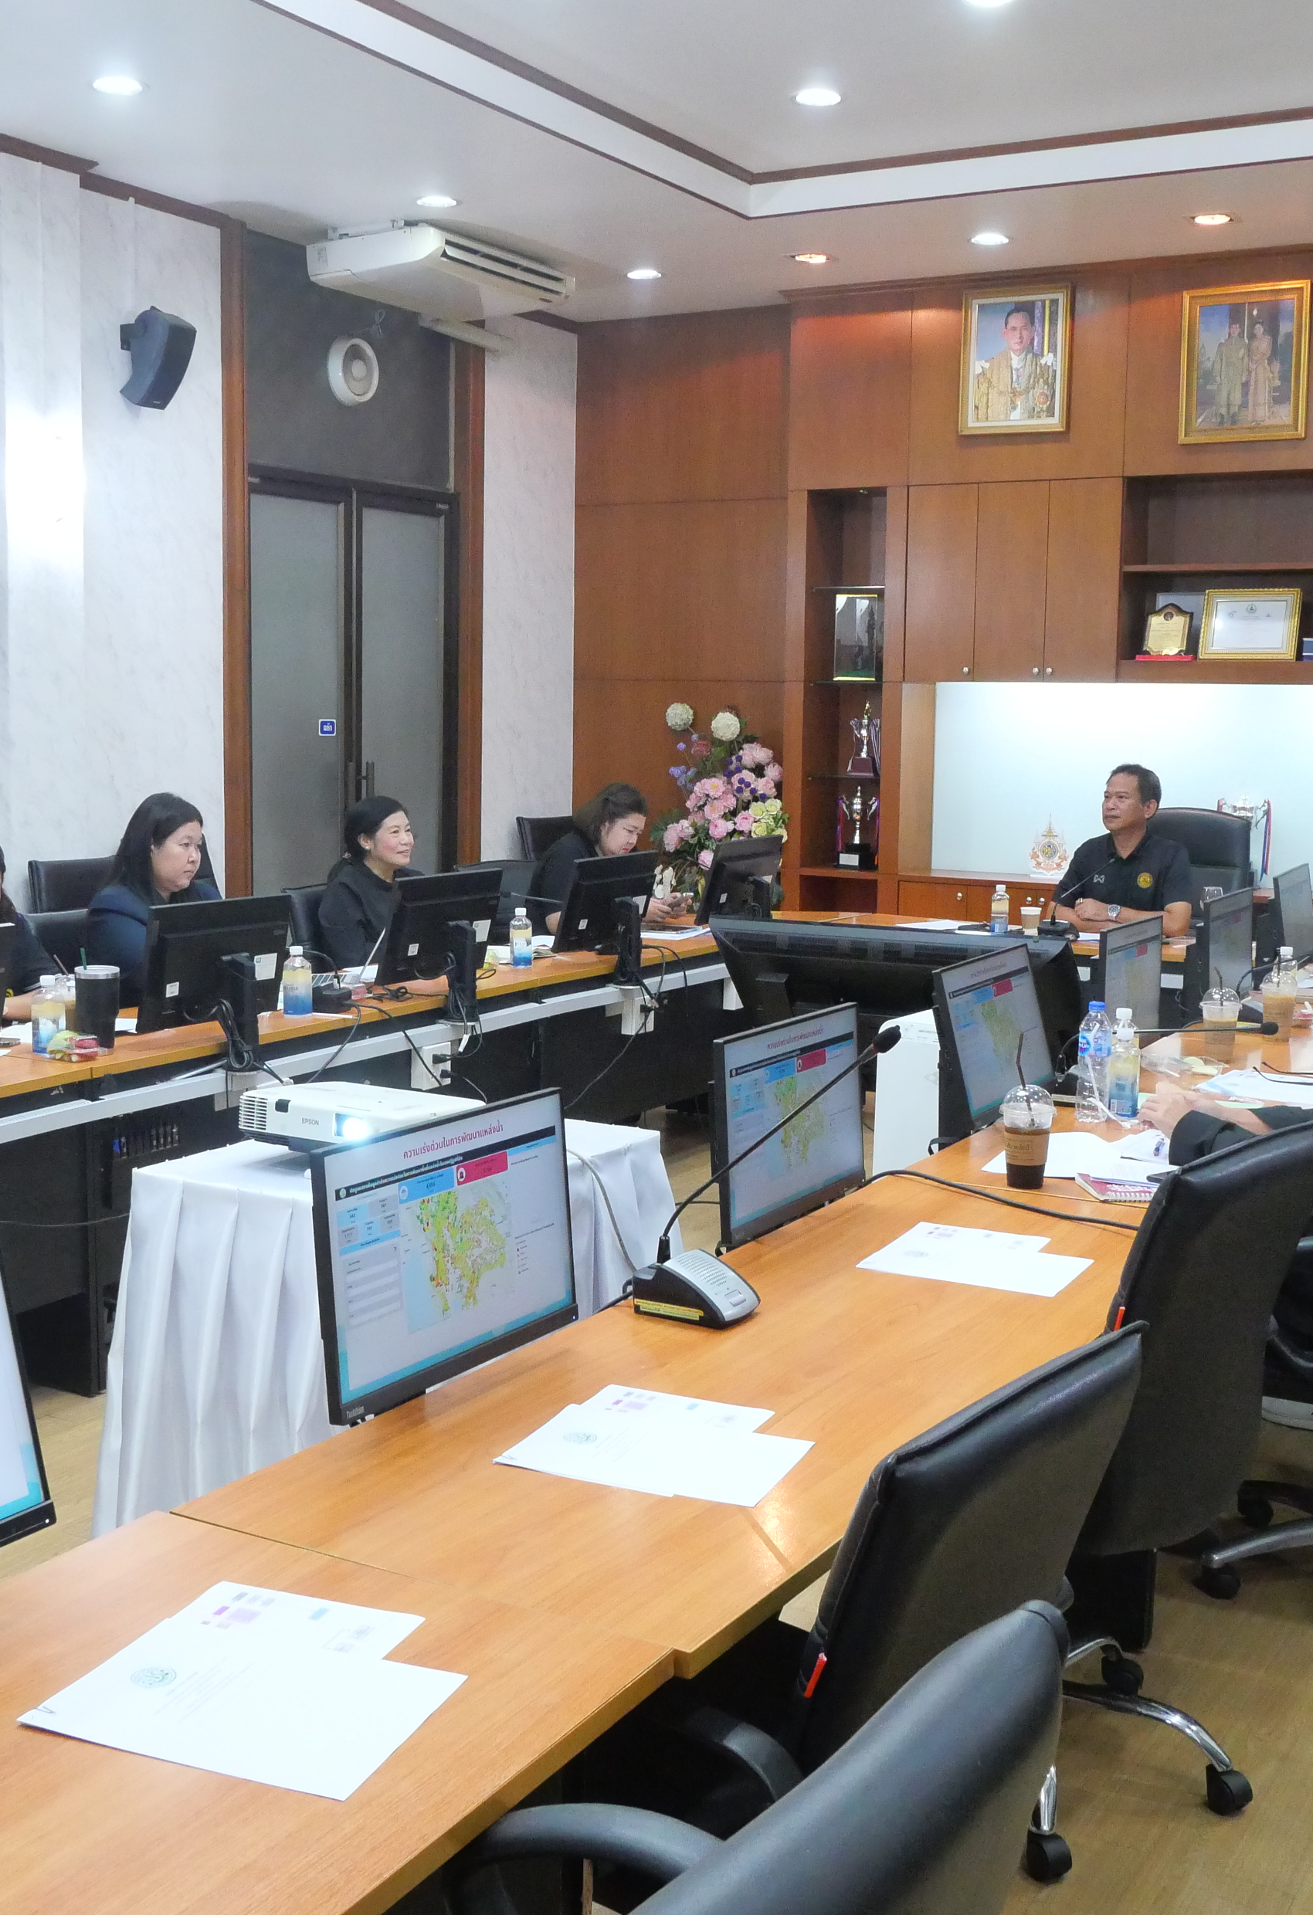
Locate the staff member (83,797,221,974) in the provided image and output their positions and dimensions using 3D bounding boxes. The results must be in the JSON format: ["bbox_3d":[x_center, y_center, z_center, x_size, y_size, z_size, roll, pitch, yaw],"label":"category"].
[{"bbox_3d":[-1.260,0.174,5.562,0.718,1.301,0.518,4,8,22],"label":"staff member"}]

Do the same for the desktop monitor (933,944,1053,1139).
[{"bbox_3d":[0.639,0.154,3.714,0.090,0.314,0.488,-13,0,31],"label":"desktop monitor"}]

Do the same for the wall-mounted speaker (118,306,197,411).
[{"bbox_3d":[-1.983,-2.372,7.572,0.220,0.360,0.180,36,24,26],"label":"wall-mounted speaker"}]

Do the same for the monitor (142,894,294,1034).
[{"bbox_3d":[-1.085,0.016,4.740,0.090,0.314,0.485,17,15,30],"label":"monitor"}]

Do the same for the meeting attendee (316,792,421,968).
[{"bbox_3d":[-0.781,0.154,6.220,0.680,1.280,0.470,4,7,22],"label":"meeting attendee"}]

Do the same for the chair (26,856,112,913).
[{"bbox_3d":[-1.836,0.152,6.807,0.658,0.987,0.598,6,9,32],"label":"chair"}]

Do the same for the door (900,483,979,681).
[{"bbox_3d":[1.397,-1.833,9.375,0.360,0.950,0.030,5,8,29],"label":"door"}]

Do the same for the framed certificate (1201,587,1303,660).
[{"bbox_3d":[2.720,-1.518,8.738,0.423,0.313,0.040,4,7,26],"label":"framed certificate"}]

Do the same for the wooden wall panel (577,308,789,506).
[{"bbox_3d":[0.137,-2.881,10.069,1.228,0.966,0.040,4,7,26],"label":"wooden wall panel"}]

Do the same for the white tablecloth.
[{"bbox_3d":[-0.486,0.738,3.690,0.650,0.750,0.920,5,8,33],"label":"white tablecloth"}]

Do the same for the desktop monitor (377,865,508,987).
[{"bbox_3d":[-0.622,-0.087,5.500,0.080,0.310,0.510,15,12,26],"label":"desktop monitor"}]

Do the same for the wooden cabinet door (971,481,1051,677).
[{"bbox_3d":[1.694,-1.789,9.118,0.364,0.937,0.030,6,9,32],"label":"wooden cabinet door"}]

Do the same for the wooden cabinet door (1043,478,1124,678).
[{"bbox_3d":[2.002,-1.760,8.941,0.343,0.914,0.040,4,7,26],"label":"wooden cabinet door"}]

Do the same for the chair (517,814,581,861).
[{"bbox_3d":[-0.220,0.031,8.016,0.650,1.140,0.630,5,8,32],"label":"chair"}]

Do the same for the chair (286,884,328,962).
[{"bbox_3d":[-0.890,0.237,6.489,0.640,0.970,0.600,5,8,29],"label":"chair"}]

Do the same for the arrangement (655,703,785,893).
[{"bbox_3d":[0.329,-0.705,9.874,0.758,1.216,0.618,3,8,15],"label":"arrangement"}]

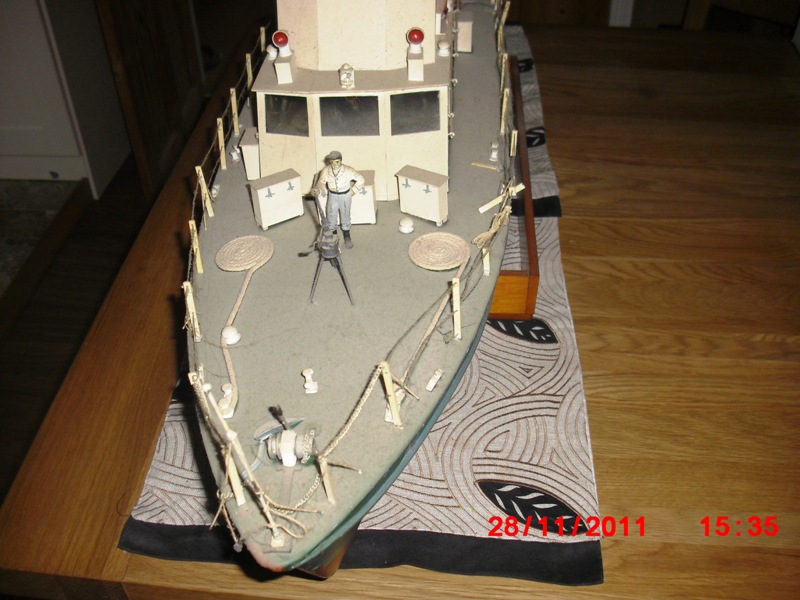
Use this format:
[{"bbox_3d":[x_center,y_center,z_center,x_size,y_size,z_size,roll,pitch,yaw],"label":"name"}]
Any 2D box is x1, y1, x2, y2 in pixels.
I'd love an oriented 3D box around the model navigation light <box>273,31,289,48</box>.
[{"bbox_3d":[-0.087,-0.189,0.638,0.013,0.013,0.011,-1,39,3],"label":"model navigation light"}]

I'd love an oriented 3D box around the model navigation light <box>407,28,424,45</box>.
[{"bbox_3d":[0.011,-0.192,0.640,0.013,0.013,0.011,2,39,2],"label":"model navigation light"}]

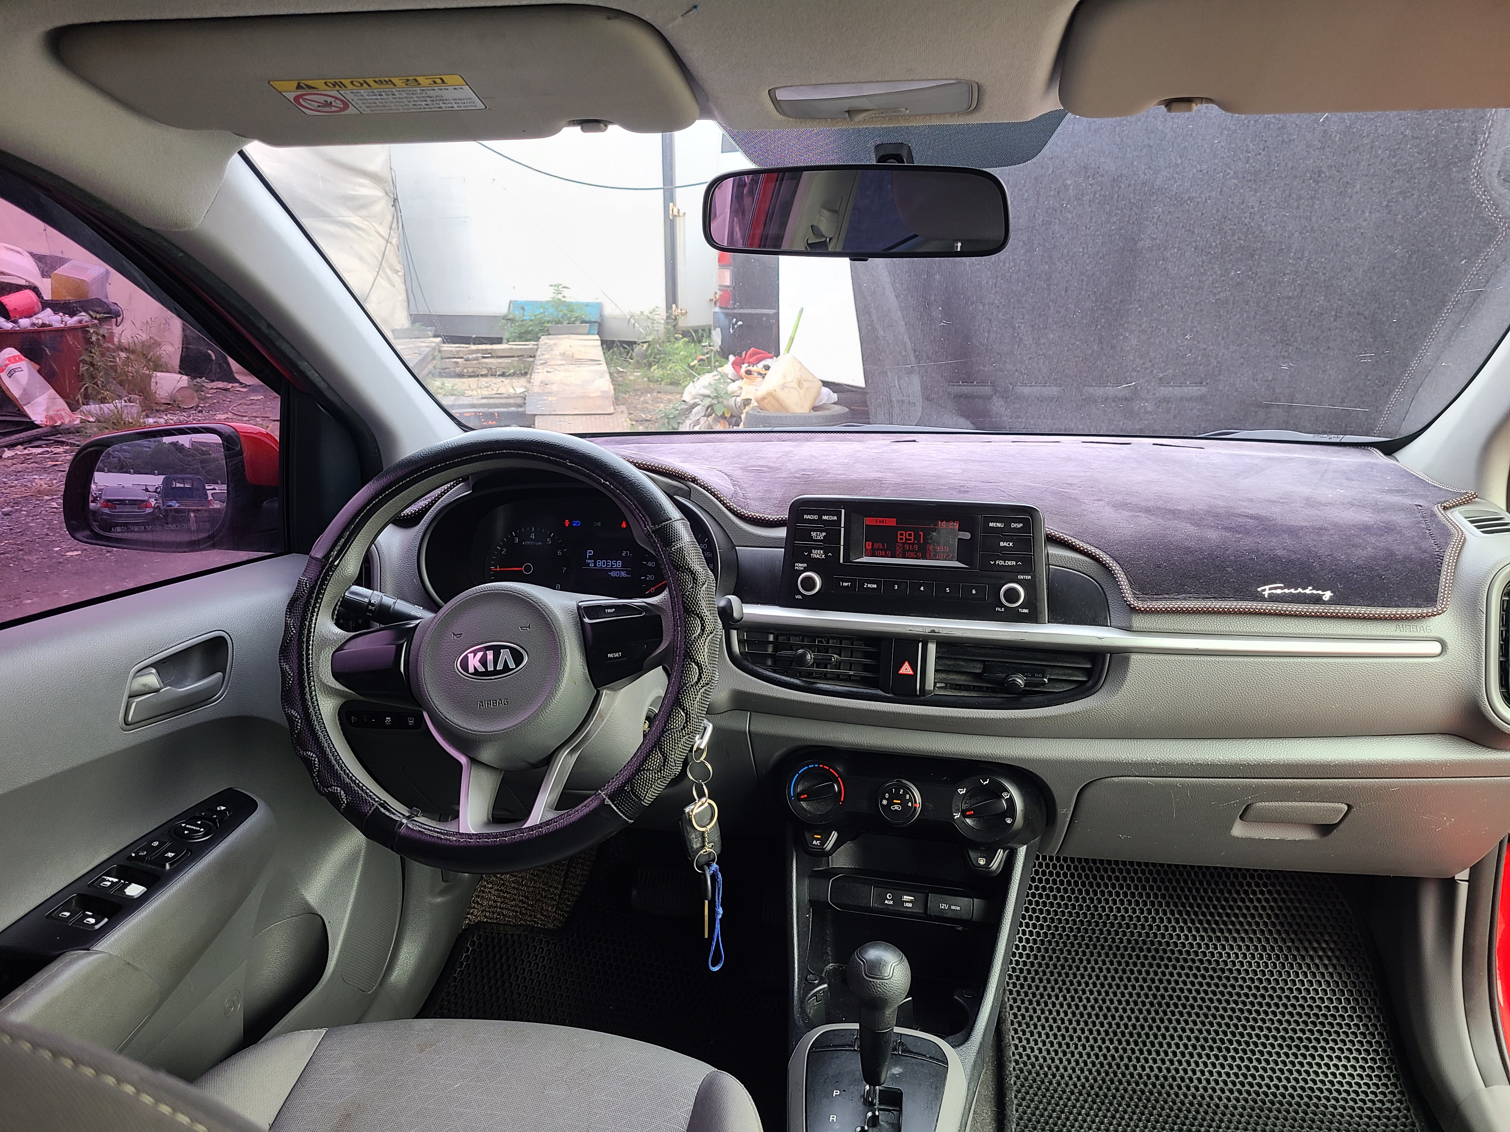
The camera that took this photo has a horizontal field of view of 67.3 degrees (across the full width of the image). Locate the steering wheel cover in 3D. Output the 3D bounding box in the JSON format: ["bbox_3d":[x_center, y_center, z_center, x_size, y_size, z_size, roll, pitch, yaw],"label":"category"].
[{"bbox_3d":[-0.221,0.065,0.974,0.386,0.386,0.048,1,-14,8],"label":"steering wheel cover"}]

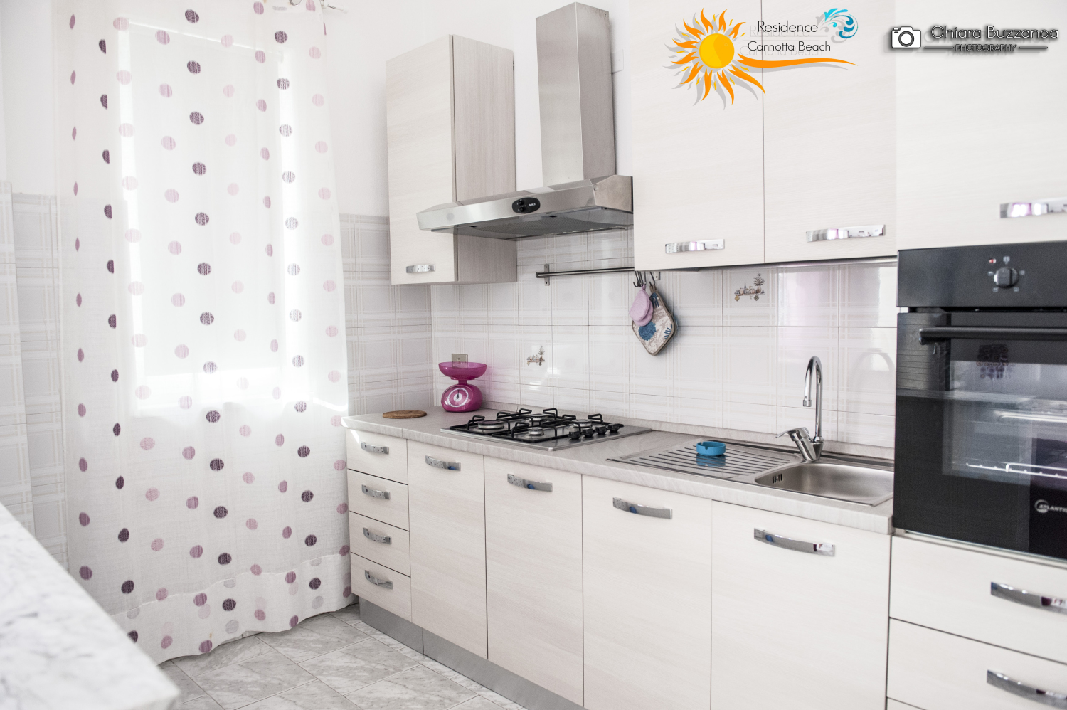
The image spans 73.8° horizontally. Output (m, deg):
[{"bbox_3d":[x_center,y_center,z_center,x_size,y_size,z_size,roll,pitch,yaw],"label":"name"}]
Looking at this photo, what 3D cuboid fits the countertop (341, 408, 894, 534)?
[{"bbox_3d":[0.162,0.313,2.510,2.224,0.039,0.572,3,5,44],"label":"countertop"}]

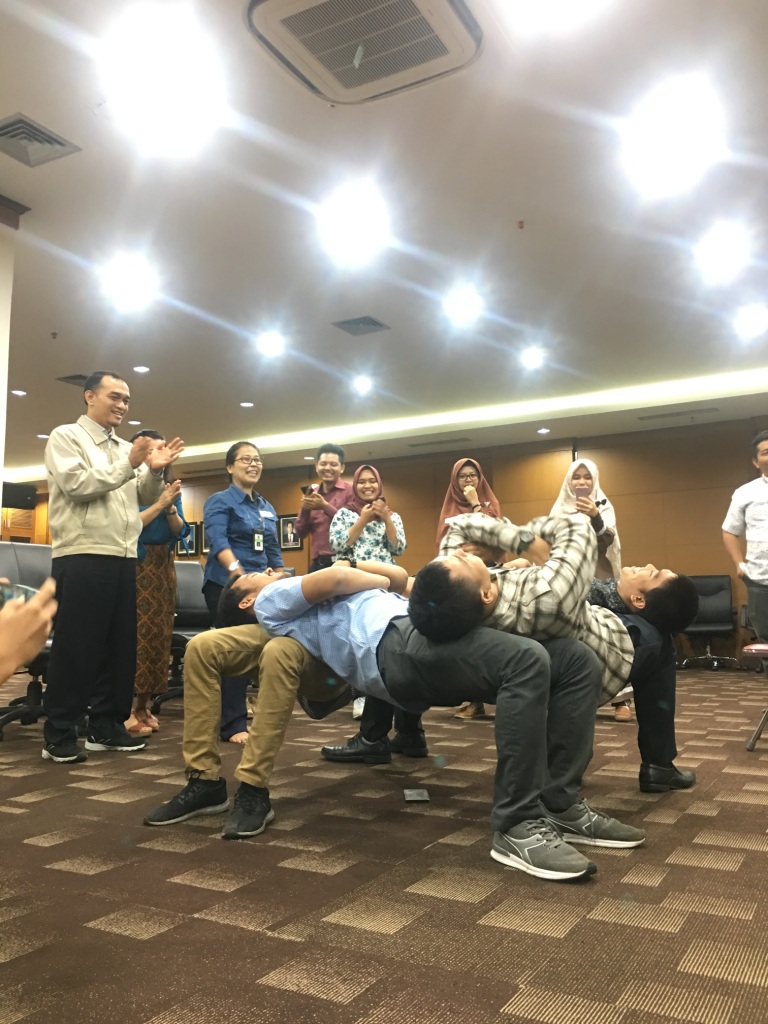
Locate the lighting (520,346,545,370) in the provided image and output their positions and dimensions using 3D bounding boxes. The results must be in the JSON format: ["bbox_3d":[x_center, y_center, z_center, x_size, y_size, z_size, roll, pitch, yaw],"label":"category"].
[{"bbox_3d":[1.266,-1.309,7.315,0.170,0.060,0.170,-4,-7,29],"label":"lighting"}]

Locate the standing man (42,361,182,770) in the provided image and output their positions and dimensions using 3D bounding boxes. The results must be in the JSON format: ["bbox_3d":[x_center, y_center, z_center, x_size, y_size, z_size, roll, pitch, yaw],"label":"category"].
[{"bbox_3d":[-1.202,0.203,3.883,0.530,1.720,0.540,-3,-7,18],"label":"standing man"}]

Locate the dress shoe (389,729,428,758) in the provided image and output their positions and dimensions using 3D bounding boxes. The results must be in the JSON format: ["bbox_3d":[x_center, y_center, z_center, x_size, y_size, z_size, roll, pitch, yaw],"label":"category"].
[{"bbox_3d":[0.045,0.968,3.615,0.300,0.115,0.105,-3,-7,18],"label":"dress shoe"}]

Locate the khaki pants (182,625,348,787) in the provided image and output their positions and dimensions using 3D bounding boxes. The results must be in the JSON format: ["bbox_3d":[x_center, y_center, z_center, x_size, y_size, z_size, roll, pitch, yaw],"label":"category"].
[{"bbox_3d":[-0.299,0.594,2.761,0.440,0.470,0.640,-5,-8,34],"label":"khaki pants"}]

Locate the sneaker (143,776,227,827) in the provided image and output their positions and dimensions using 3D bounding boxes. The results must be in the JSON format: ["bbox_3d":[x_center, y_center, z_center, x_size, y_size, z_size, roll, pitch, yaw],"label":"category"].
[{"bbox_3d":[-0.583,0.845,2.536,0.108,0.115,0.295,-6,-9,40],"label":"sneaker"}]

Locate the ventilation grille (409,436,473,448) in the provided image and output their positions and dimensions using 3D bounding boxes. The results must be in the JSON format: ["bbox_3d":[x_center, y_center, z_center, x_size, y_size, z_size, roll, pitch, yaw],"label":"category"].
[{"bbox_3d":[0.669,-0.817,10.153,0.800,0.040,0.170,-4,-7,29],"label":"ventilation grille"}]

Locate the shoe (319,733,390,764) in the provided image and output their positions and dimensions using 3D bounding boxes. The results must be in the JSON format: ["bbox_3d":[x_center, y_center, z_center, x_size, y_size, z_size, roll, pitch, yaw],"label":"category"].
[{"bbox_3d":[-0.111,0.952,3.490,0.303,0.120,0.107,-3,-7,20],"label":"shoe"}]

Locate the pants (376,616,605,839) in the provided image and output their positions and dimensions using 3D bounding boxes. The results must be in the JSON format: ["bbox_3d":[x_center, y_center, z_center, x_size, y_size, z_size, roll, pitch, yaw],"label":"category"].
[{"bbox_3d":[0.292,0.572,2.380,0.580,0.550,0.430,-6,-8,38],"label":"pants"}]

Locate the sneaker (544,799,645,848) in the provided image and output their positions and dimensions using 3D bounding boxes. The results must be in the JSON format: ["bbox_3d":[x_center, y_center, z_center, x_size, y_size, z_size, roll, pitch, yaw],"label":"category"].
[{"bbox_3d":[0.558,0.836,2.339,0.285,0.115,0.105,-4,-7,28],"label":"sneaker"}]

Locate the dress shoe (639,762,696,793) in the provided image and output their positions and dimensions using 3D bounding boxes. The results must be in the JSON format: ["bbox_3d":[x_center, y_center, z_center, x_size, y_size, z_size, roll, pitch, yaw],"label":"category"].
[{"bbox_3d":[0.967,0.881,2.917,0.280,0.105,0.100,4,-8,-31],"label":"dress shoe"}]

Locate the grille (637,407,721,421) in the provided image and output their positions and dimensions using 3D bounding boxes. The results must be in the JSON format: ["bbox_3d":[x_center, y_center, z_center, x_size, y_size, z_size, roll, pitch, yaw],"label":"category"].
[{"bbox_3d":[3.130,-1.040,9.121,0.800,0.030,0.180,-4,-8,29],"label":"grille"}]

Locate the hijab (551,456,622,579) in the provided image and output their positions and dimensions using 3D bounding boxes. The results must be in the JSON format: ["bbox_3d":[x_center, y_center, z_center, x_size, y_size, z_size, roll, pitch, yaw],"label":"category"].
[{"bbox_3d":[1.199,0.052,5.050,0.420,0.720,0.340,-2,-7,11],"label":"hijab"}]

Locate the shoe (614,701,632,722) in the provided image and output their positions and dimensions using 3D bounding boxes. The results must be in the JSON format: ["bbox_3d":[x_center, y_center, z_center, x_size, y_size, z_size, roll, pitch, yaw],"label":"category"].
[{"bbox_3d":[1.356,1.126,4.896,0.100,0.100,0.250,-2,-7,14],"label":"shoe"}]

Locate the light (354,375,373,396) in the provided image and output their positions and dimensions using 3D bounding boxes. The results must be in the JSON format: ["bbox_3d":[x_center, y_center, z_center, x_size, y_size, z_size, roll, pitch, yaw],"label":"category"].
[{"bbox_3d":[-0.204,-1.200,8.137,0.170,0.060,0.170,-4,-7,29],"label":"light"}]

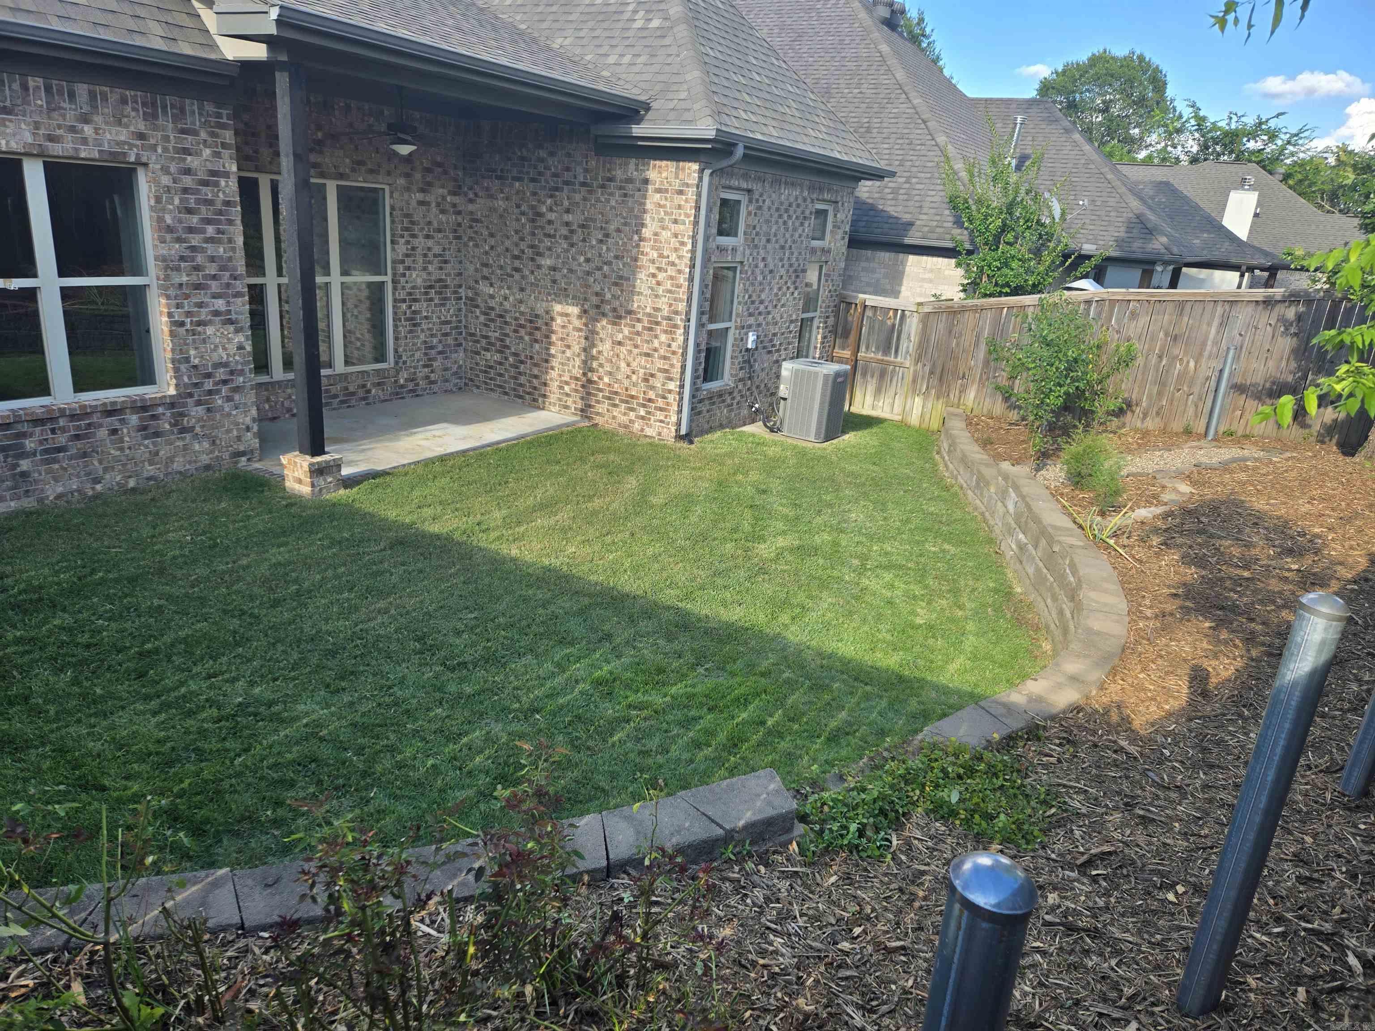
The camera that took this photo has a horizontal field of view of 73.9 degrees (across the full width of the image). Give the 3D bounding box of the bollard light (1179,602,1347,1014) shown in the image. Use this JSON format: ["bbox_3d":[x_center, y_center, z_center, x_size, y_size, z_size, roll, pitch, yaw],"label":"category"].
[{"bbox_3d":[1.560,0.835,2.497,0.106,1.310,0.106,14,22,28],"label":"bollard light"}]

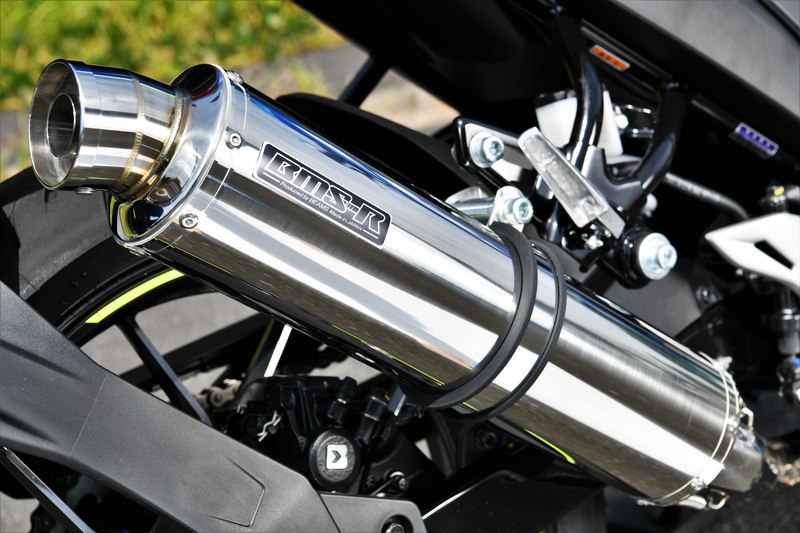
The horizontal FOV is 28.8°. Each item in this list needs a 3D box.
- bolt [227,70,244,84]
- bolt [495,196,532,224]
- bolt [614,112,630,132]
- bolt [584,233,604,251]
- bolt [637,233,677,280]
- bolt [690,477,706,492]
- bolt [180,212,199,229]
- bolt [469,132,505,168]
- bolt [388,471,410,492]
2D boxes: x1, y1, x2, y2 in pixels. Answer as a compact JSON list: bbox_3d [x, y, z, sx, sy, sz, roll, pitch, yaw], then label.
[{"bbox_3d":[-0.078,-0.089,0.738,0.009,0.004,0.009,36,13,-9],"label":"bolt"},{"bbox_3d":[0.063,-0.031,0.860,0.017,0.017,0.015,-14,10,-37],"label":"bolt"},{"bbox_3d":[0.140,-0.091,0.980,0.011,0.011,0.007,-14,10,-37],"label":"bolt"},{"bbox_3d":[0.113,-0.015,0.905,0.011,0.011,0.009,-14,10,-37],"label":"bolt"},{"bbox_3d":[0.145,-0.006,0.880,0.026,0.026,0.013,-14,10,-37],"label":"bolt"},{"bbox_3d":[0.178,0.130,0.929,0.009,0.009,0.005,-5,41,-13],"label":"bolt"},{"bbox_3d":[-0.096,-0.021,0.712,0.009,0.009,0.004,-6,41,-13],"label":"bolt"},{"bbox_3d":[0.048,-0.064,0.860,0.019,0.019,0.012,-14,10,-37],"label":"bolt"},{"bbox_3d":[0.000,0.134,0.970,0.013,0.013,0.009,-14,10,-37],"label":"bolt"}]

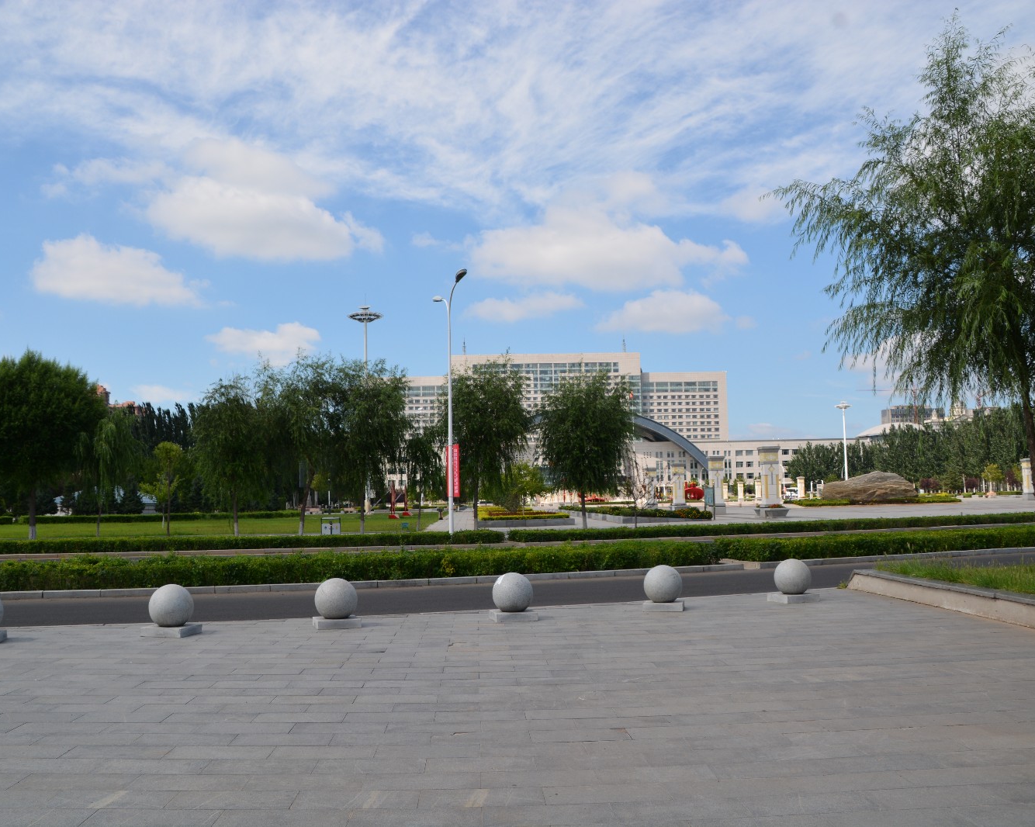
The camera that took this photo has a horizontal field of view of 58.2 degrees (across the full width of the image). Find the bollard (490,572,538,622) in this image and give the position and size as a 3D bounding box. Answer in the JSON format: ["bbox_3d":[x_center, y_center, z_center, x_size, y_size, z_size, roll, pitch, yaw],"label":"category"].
[{"bbox_3d":[-0.054,2.304,11.741,0.530,0.580,0.530,0,-5,-9],"label":"bollard"}]

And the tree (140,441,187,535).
[{"bbox_3d":[-14.223,3.157,37.496,1.837,4.136,1.837,0,-6,-11],"label":"tree"}]

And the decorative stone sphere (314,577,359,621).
[{"bbox_3d":[-2.212,2.285,11.382,0.510,0.490,0.510,-1,-5,0],"label":"decorative stone sphere"}]

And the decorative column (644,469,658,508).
[{"bbox_3d":[15.244,8.611,106.000,1.450,4.900,1.450,0,-5,-3],"label":"decorative column"}]

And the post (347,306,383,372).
[{"bbox_3d":[-15.873,-0.574,98.587,3.660,22.100,3.660,-1,-5,0],"label":"post"}]

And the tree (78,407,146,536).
[{"bbox_3d":[-15.967,2.453,36.656,2.636,5.395,2.636,0,-6,-11],"label":"tree"}]

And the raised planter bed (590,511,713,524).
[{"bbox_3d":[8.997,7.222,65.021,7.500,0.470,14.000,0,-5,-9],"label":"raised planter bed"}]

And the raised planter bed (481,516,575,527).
[{"bbox_3d":[0.442,5.660,49.979,4.900,0.560,7.000,-1,-5,1],"label":"raised planter bed"}]

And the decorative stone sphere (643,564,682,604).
[{"bbox_3d":[1.956,2.308,12.489,0.510,0.490,0.510,-1,-5,0],"label":"decorative stone sphere"}]

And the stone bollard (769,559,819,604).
[{"bbox_3d":[3.759,2.273,12.697,0.530,0.570,0.530,1,-6,-14],"label":"stone bollard"}]

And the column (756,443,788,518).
[{"bbox_3d":[14.349,3.904,52.829,1.120,4.040,1.120,-1,-5,1],"label":"column"}]

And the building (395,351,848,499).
[{"bbox_3d":[19.346,0.139,406.535,200.000,73.000,140.000,-1,-5,1],"label":"building"}]

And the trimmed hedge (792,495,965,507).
[{"bbox_3d":[34.818,8.638,91.596,15.500,0.650,9.000,-2,-5,6],"label":"trimmed hedge"}]

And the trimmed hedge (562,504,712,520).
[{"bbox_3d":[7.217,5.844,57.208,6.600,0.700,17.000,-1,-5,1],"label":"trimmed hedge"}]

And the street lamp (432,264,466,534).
[{"bbox_3d":[-2.616,-0.399,36.120,0.500,10.789,3.000,1,-6,-18],"label":"street lamp"}]

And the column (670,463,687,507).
[{"bbox_3d":[15.846,7.336,91.600,1.500,4.900,1.500,0,-5,-3],"label":"column"}]

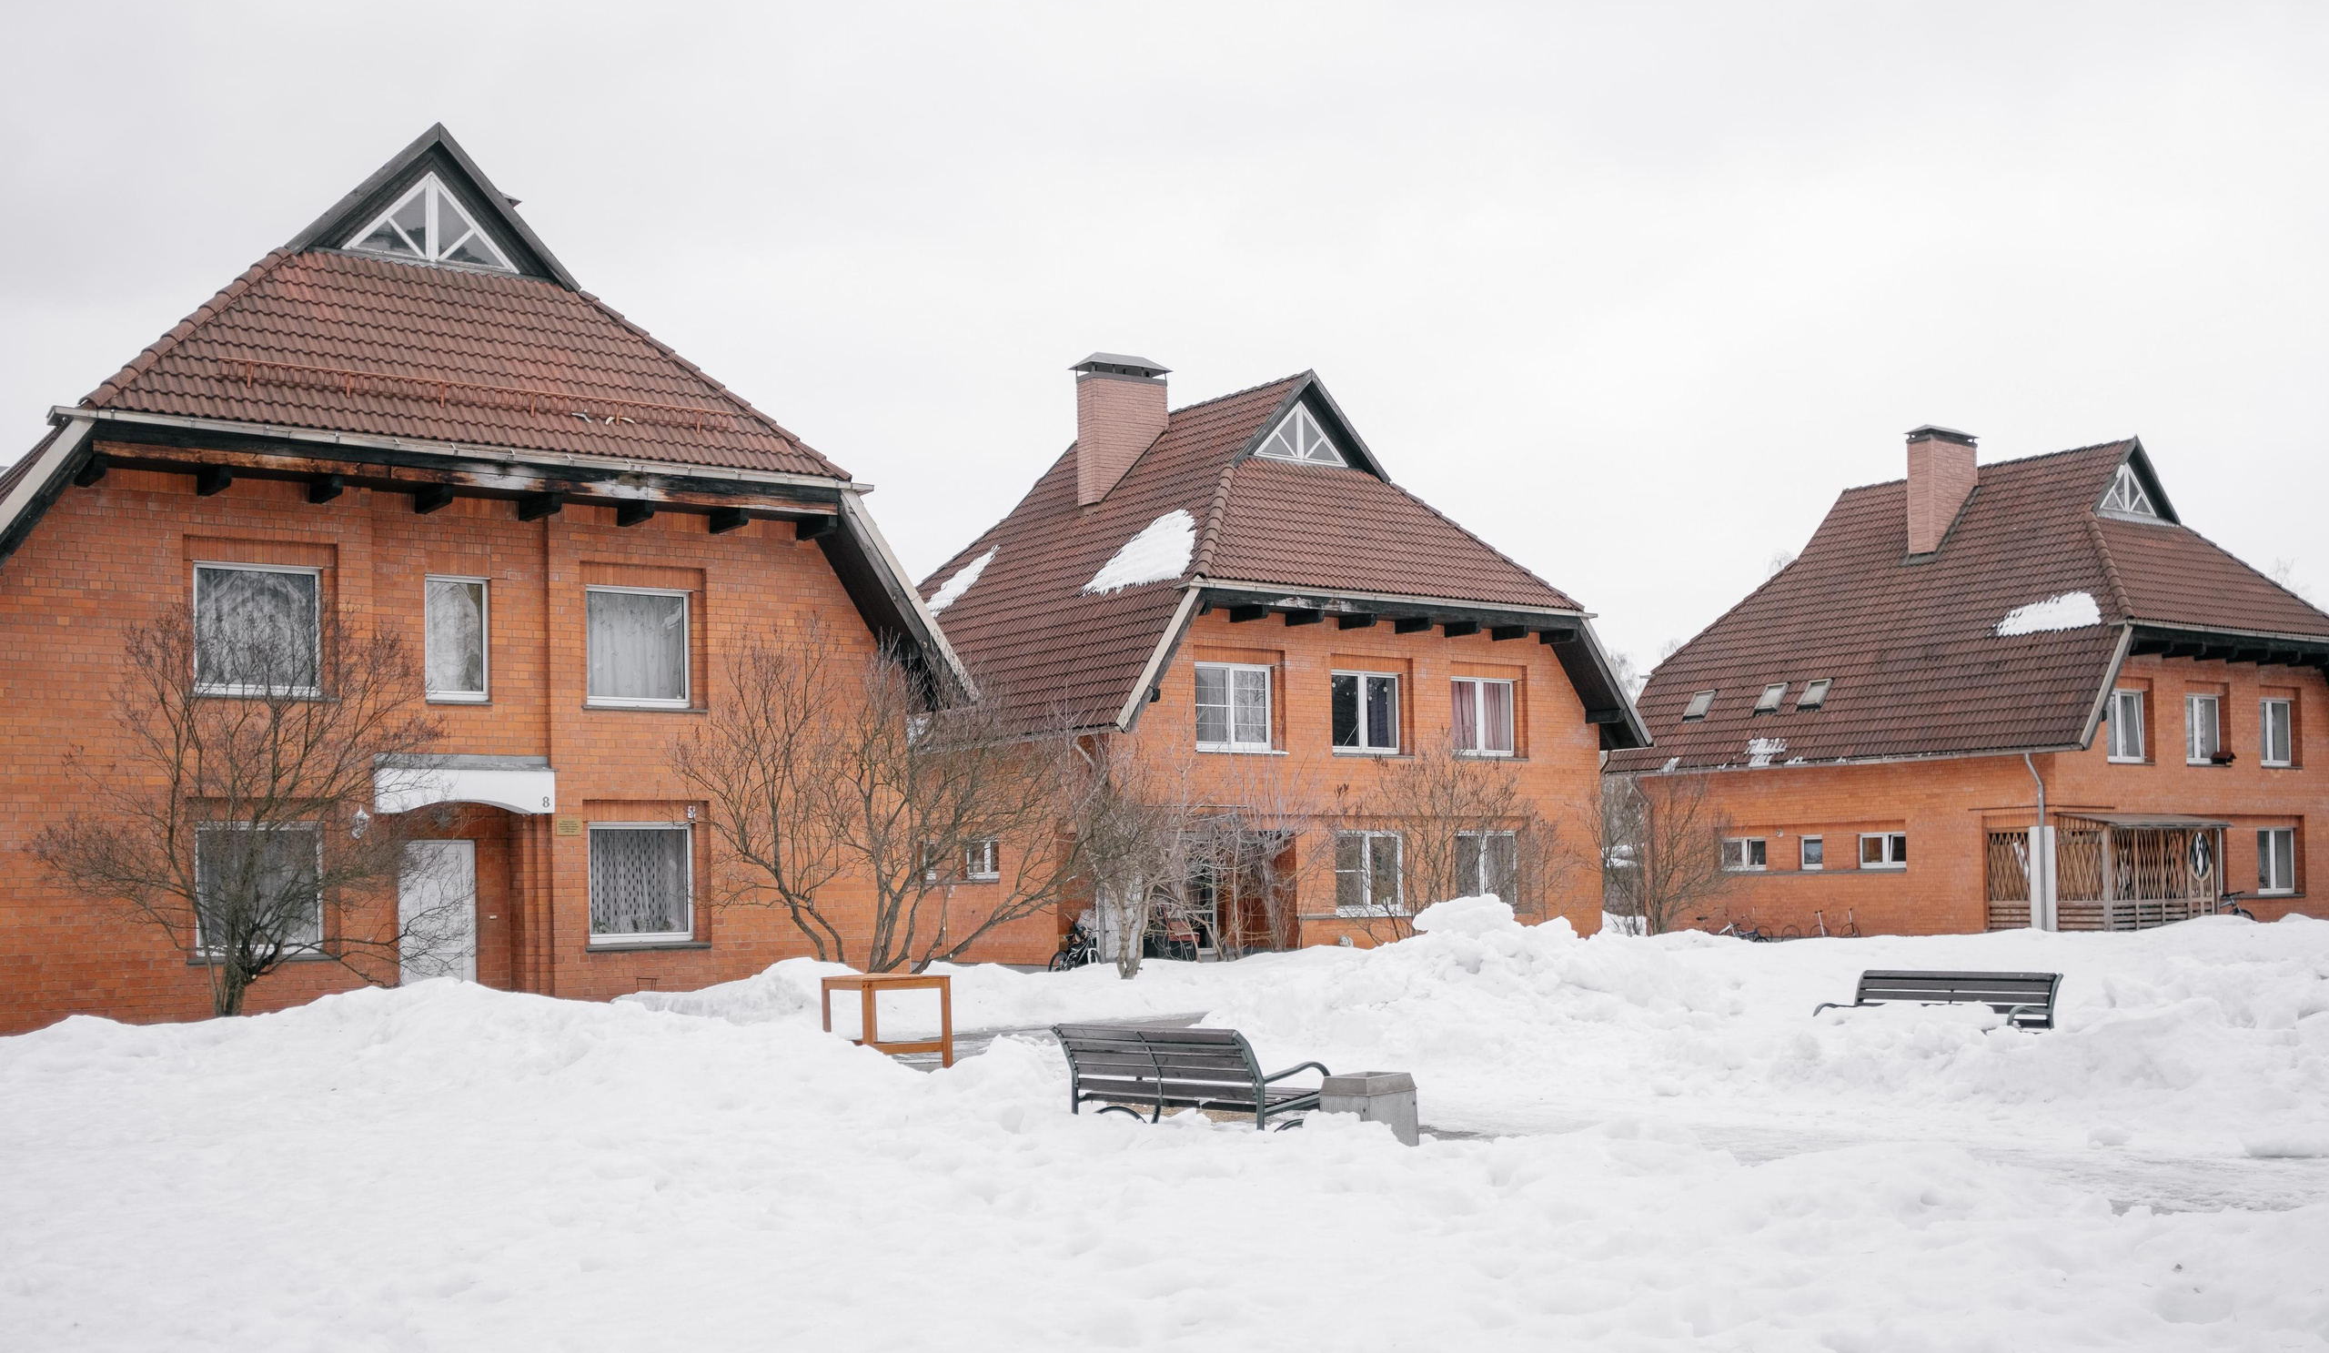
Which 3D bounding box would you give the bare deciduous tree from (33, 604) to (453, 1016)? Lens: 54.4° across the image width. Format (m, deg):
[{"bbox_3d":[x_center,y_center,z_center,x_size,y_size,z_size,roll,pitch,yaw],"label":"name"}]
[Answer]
[{"bbox_3d":[-9.360,1.450,23.000,4.250,4.450,4.000,0,-3,-22],"label":"bare deciduous tree"}]

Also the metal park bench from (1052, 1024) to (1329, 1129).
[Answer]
[{"bbox_3d":[0.150,2.630,14.600,0.770,0.830,1.880,2,-4,-41],"label":"metal park bench"}]

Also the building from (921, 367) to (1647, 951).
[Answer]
[{"bbox_3d":[0.610,-0.330,45.600,12.500,11.900,13.200,1,-4,-36],"label":"building"}]

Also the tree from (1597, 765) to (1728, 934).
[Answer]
[{"bbox_3d":[10.050,3.600,45.500,2.600,3.500,2.500,-2,-3,12],"label":"tree"}]

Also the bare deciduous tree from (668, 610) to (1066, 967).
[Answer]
[{"bbox_3d":[-3.450,1.500,26.800,4.800,4.500,4.400,-1,-3,-7],"label":"bare deciduous tree"}]

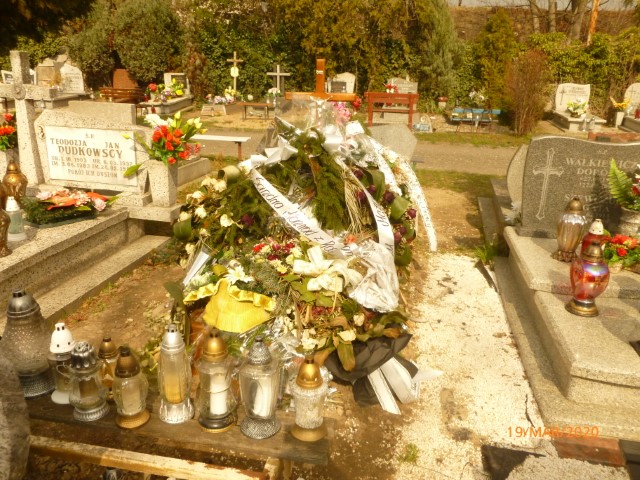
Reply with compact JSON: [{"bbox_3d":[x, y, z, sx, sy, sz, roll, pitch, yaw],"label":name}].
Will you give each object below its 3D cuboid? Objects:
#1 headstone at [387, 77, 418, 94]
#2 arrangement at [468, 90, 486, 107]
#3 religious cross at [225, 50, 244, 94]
[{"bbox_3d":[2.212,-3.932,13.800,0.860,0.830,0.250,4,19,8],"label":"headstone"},{"bbox_3d":[3.876,-3.471,12.700,0.460,0.460,0.400,4,19,8],"label":"arrangement"},{"bbox_3d":[-2.660,-5.164,16.300,0.500,1.520,0.080,5,19,12],"label":"religious cross"}]

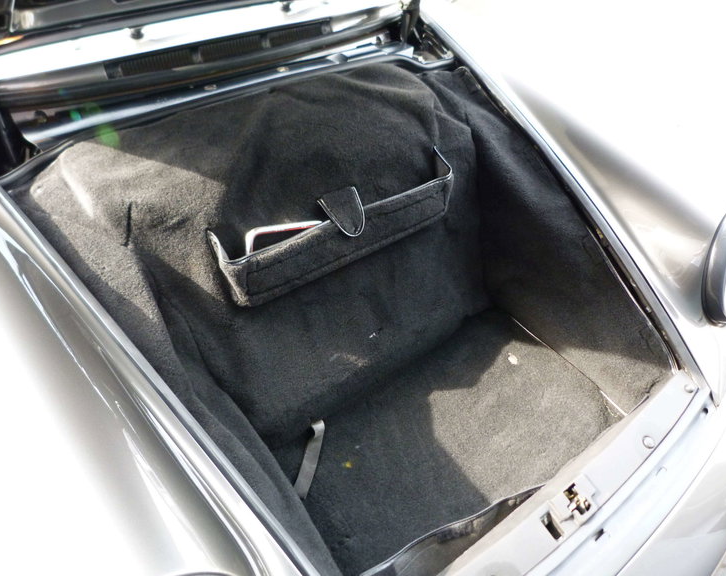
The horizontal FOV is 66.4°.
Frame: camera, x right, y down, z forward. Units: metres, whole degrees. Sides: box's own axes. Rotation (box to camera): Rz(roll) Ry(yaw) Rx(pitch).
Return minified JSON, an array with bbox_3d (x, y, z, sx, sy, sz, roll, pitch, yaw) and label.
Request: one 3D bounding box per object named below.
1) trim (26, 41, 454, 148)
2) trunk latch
[{"bbox_3d":[-0.215,-0.433,1.195,0.949,0.036,0.051,-24,53,-25],"label":"trim"},{"bbox_3d":[0.296,0.314,0.793,0.076,0.025,0.046,-24,73,-25],"label":"trunk latch"}]

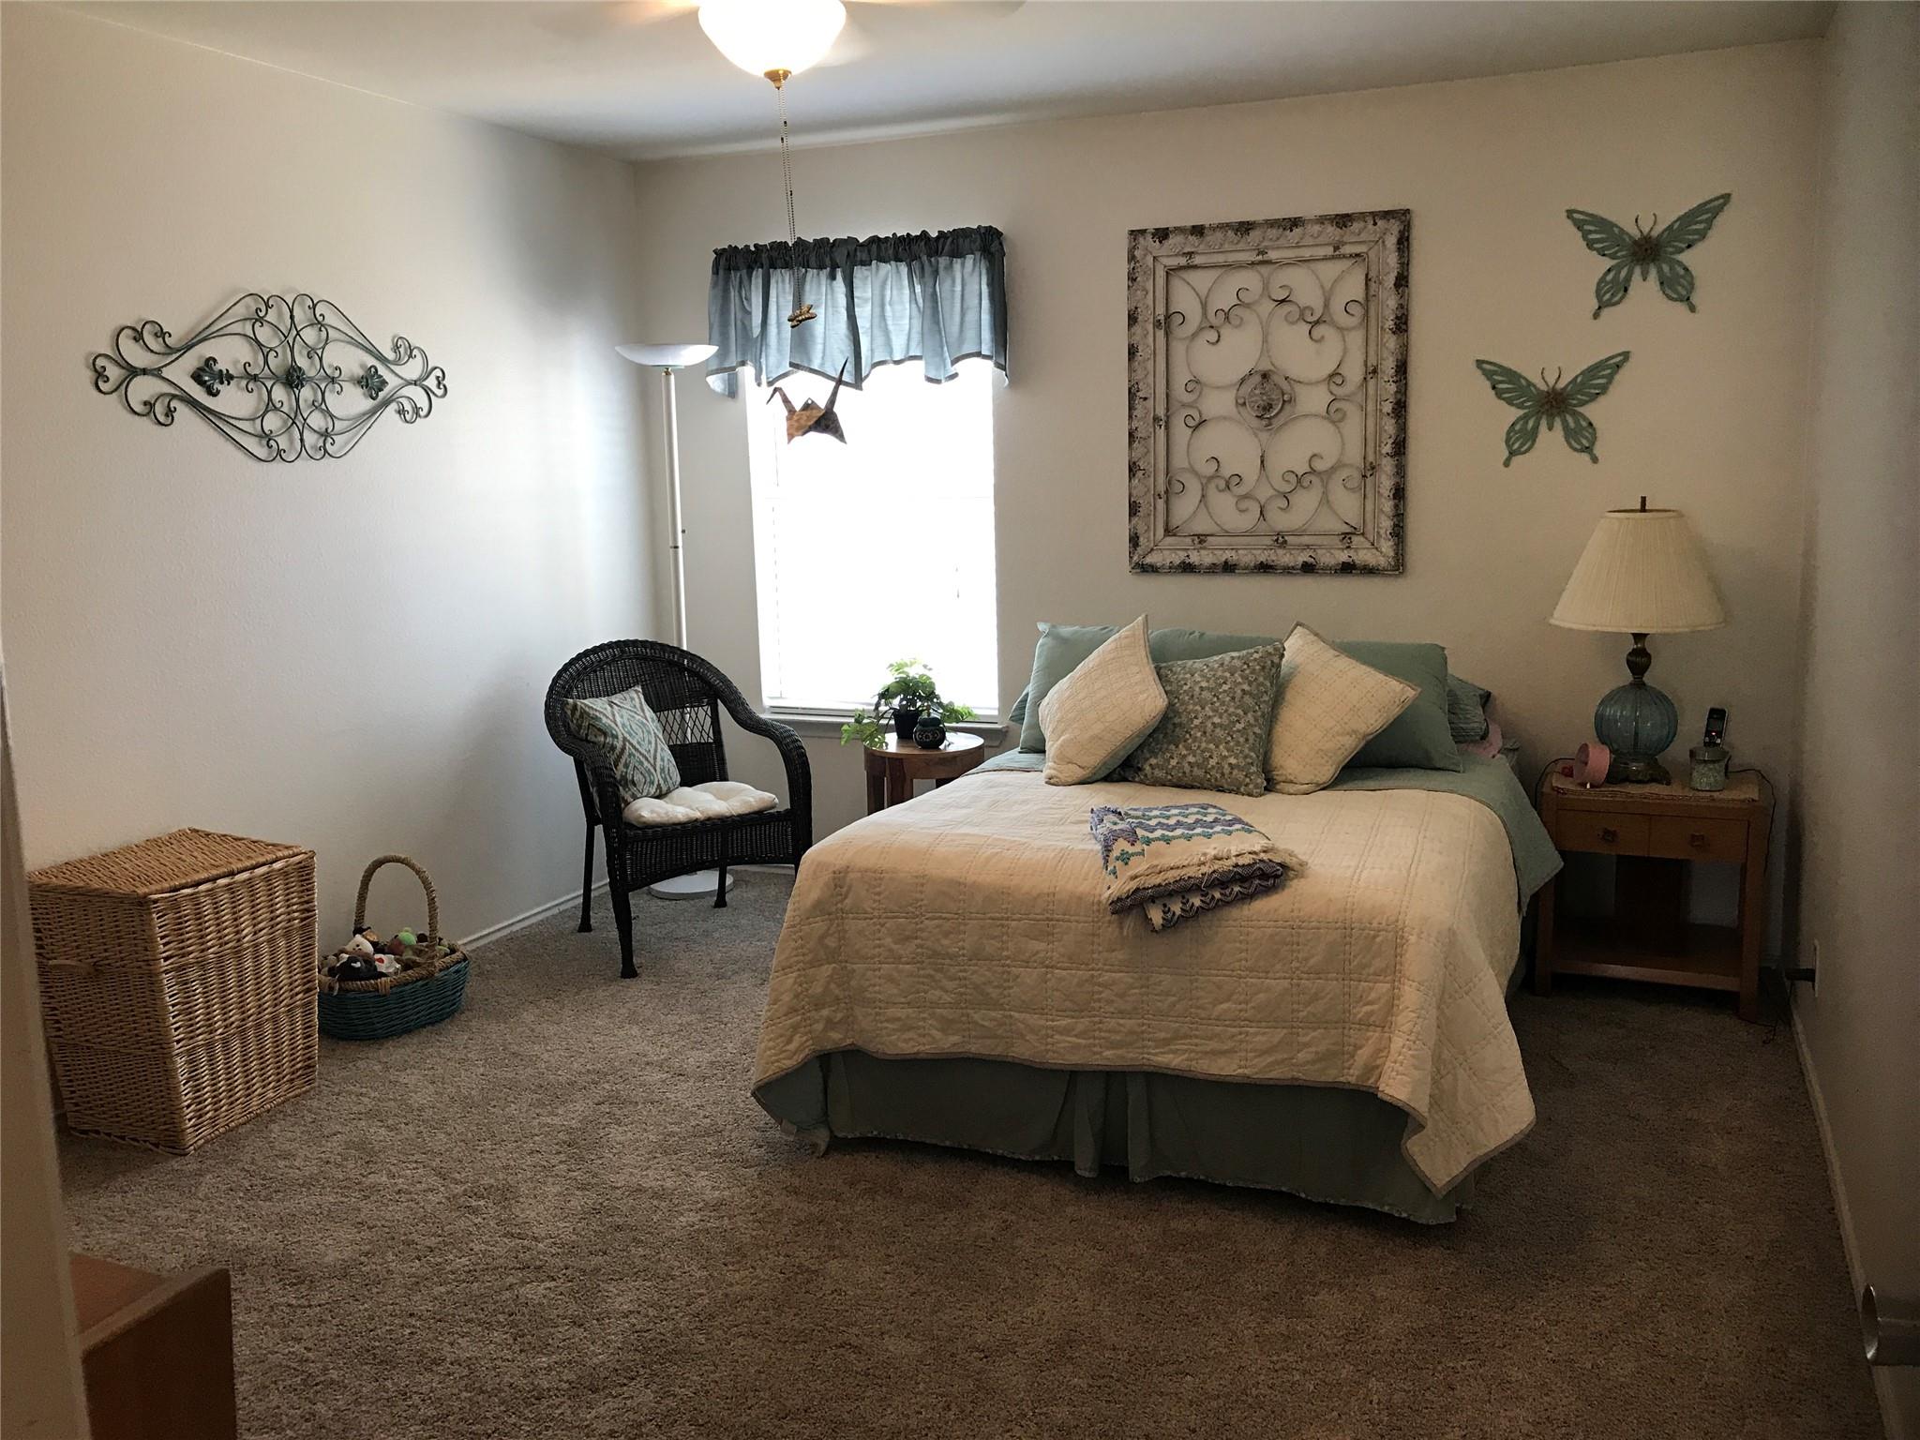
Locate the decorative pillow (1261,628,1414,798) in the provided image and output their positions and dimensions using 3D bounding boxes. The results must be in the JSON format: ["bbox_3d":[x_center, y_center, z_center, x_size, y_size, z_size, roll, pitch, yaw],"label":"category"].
[{"bbox_3d":[0.985,-0.001,4.280,0.425,0.395,0.152,35,-10,33],"label":"decorative pillow"}]

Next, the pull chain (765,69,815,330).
[{"bbox_3d":[-0.309,-0.939,2.812,0.076,0.456,0.051,3,11,24],"label":"pull chain"}]

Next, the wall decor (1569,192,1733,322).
[{"bbox_3d":[1.790,-1.207,4.062,0.390,0.295,0.035,3,11,24],"label":"wall decor"}]

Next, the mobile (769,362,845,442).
[{"bbox_3d":[-0.283,-0.590,2.887,0.132,0.150,0.096,3,11,25],"label":"mobile"}]

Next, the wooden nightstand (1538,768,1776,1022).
[{"bbox_3d":[1.933,0.474,4.360,0.578,0.587,0.365,3,11,24],"label":"wooden nightstand"}]

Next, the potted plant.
[{"bbox_3d":[-0.159,-0.056,4.903,0.400,0.270,0.340,3,11,24],"label":"potted plant"}]

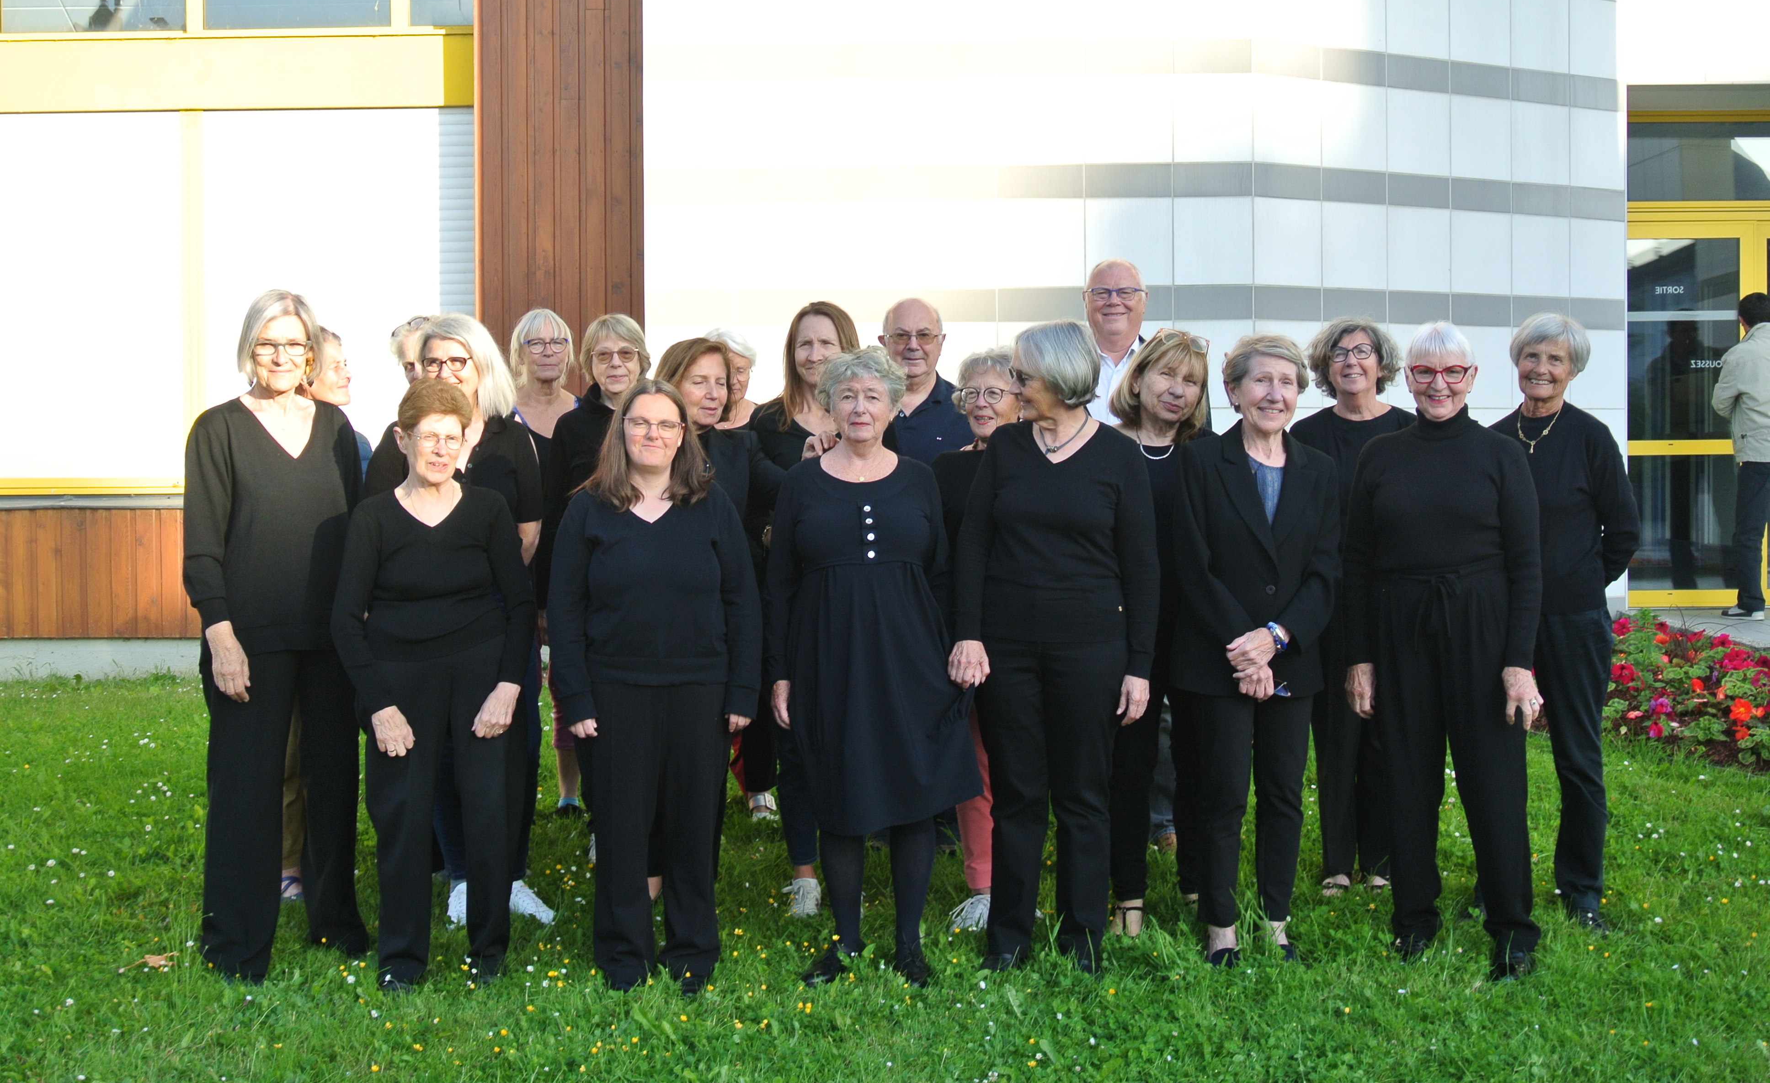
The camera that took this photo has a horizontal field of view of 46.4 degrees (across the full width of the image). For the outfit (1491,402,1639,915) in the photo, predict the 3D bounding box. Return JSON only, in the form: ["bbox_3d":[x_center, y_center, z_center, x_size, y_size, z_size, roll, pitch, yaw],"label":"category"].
[{"bbox_3d":[1.826,0.323,5.680,0.480,1.420,0.340,0,3,14],"label":"outfit"}]

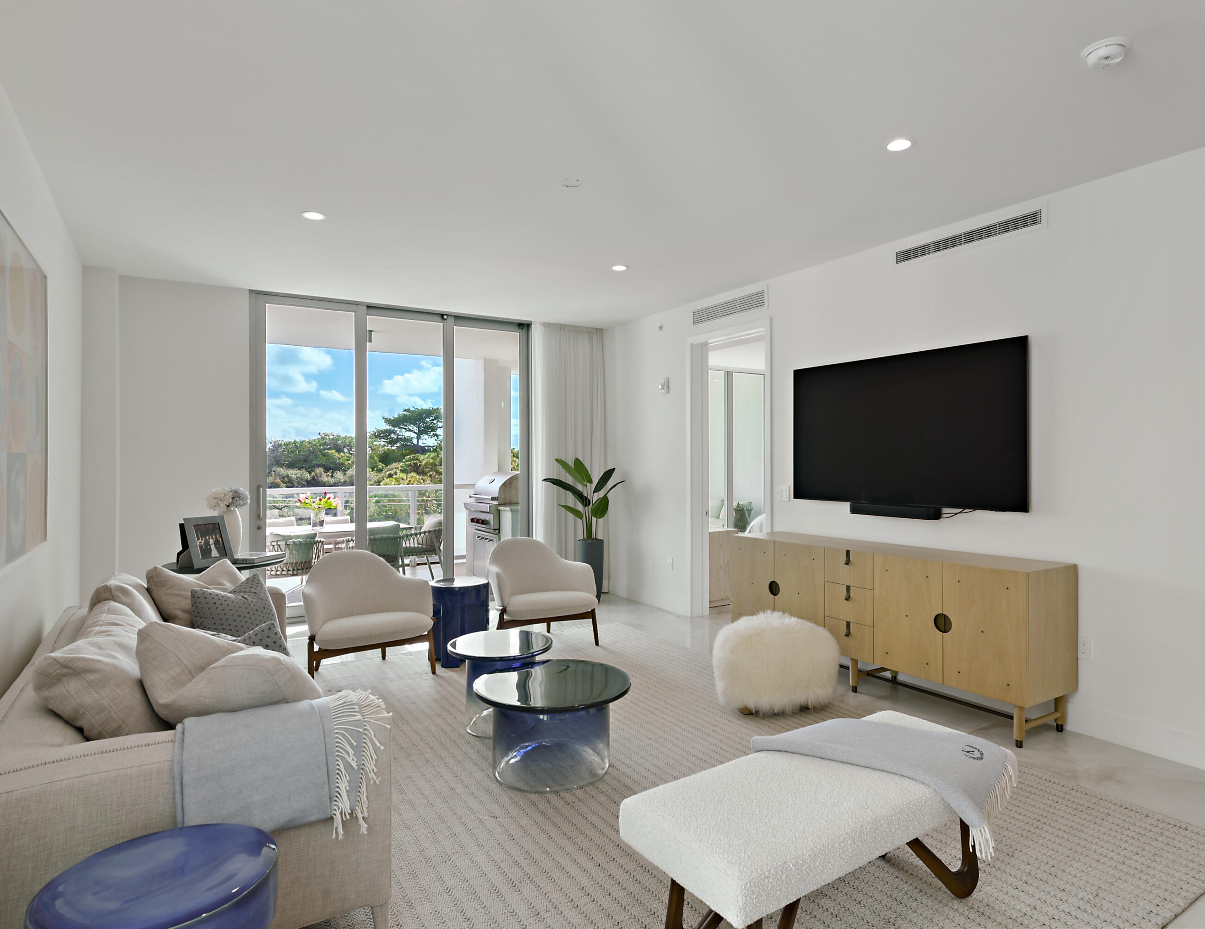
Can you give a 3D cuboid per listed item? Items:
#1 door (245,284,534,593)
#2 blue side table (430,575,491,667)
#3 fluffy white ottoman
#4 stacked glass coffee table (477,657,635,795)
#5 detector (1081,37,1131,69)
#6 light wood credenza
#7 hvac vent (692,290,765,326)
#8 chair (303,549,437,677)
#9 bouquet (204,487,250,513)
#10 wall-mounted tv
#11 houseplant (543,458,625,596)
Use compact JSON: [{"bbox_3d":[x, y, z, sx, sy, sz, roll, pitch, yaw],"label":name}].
[{"bbox_3d":[-1.857,-0.040,6.806,2.590,2.803,0.150,0,0,-30],"label":"door"},{"bbox_3d":[-0.988,1.085,5.089,0.410,0.545,0.410,0,0,-30],"label":"blue side table"},{"bbox_3d":[0.991,1.115,4.184,0.660,0.460,0.660,0,0,0],"label":"fluffy white ottoman"},{"bbox_3d":[-0.221,1.149,3.270,0.705,0.390,0.705,0,0,0],"label":"stacked glass coffee table"},{"bbox_3d":[1.730,-1.405,2.525,0.142,0.042,0.142,0,0,-30],"label":"detector"},{"bbox_3d":[1.694,0.944,4.567,0.460,0.860,2.135,0,0,-30],"label":"light wood credenza"},{"bbox_3d":[1.043,-1.297,6.130,0.035,0.135,0.915,0,0,-30],"label":"hvac vent"},{"bbox_3d":[-1.564,0.972,4.790,0.800,0.775,0.730,0,0,-36],"label":"chair"},{"bbox_3d":[-2.732,0.257,5.350,0.290,0.190,0.220,0,0,-27],"label":"bouquet"},{"bbox_3d":[1.849,-0.216,4.655,0.050,0.950,1.690,0,0,-30],"label":"wall-mounted tv"},{"bbox_3d":[-0.130,0.648,7.057,0.770,1.410,0.680,0,0,-30],"label":"houseplant"}]

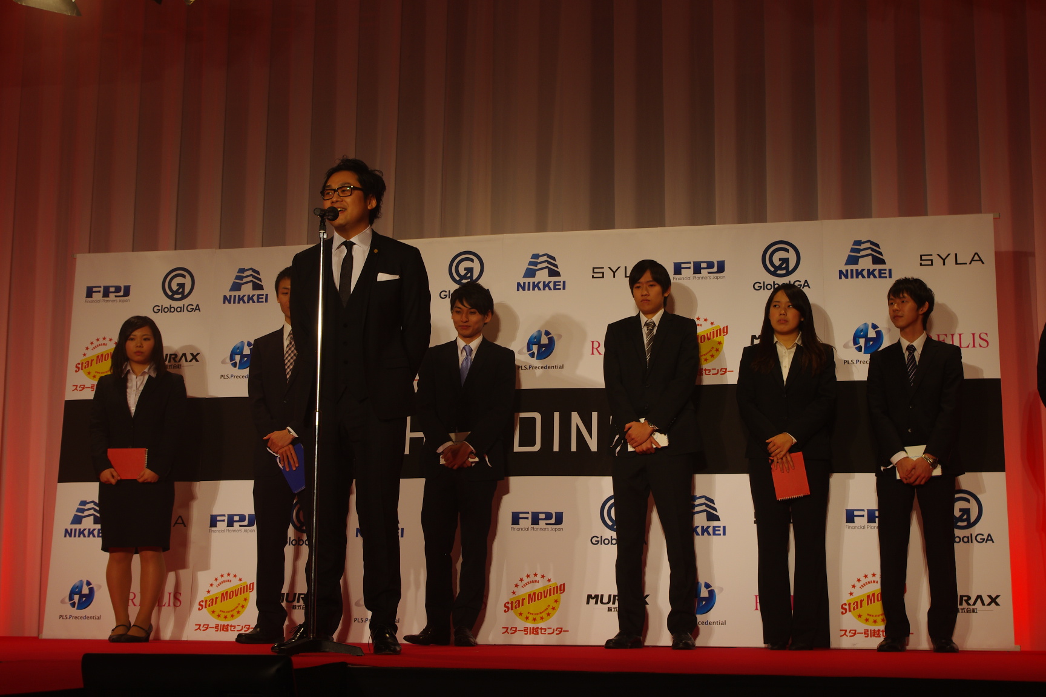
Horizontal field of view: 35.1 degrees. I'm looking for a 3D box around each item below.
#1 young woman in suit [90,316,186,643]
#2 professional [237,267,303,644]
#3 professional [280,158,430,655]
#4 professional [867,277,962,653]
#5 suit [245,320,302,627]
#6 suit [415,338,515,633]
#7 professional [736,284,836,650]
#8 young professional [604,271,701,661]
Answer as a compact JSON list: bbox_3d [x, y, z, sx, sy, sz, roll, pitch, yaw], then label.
[{"bbox_3d":[-1.872,0.620,8.044,0.450,1.577,0.310,0,-9,5],"label":"young woman in suit"},{"bbox_3d":[-1.093,0.490,7.839,0.470,1.782,0.330,-2,-10,14],"label":"professional"},{"bbox_3d":[-0.602,0.187,5.961,0.520,1.784,0.360,-3,-10,20],"label":"professional"},{"bbox_3d":[1.742,0.500,7.362,0.440,1.661,0.320,-3,-10,20],"label":"professional"},{"bbox_3d":[-1.095,0.611,7.861,0.454,1.465,0.330,-2,-10,13],"label":"suit"},{"bbox_3d":[-0.267,0.622,7.670,0.451,1.372,0.330,-2,-10,14],"label":"suit"},{"bbox_3d":[1.189,0.518,7.469,0.460,1.650,0.310,-2,-10,13],"label":"professional"},{"bbox_3d":[0.574,0.462,7.504,0.445,1.782,0.360,-2,-10,14],"label":"young professional"}]

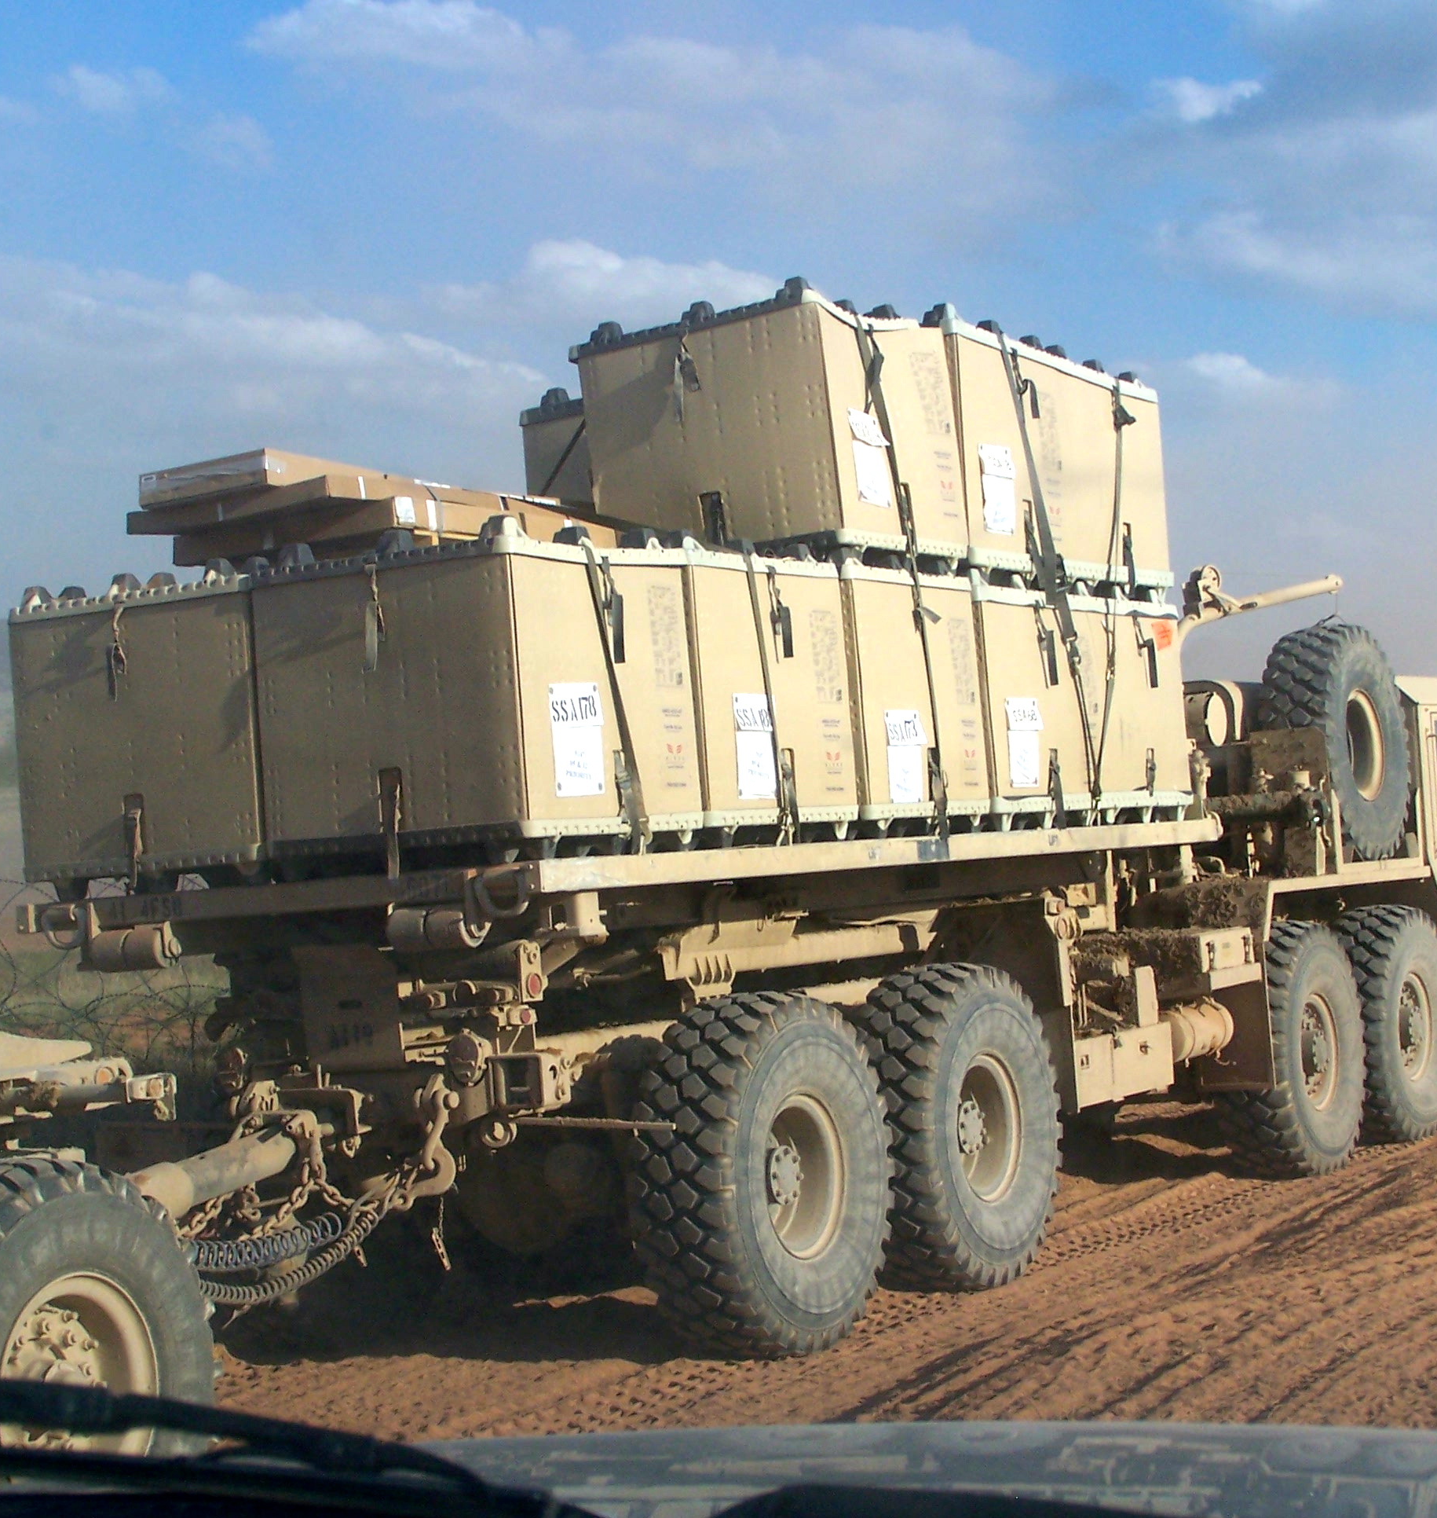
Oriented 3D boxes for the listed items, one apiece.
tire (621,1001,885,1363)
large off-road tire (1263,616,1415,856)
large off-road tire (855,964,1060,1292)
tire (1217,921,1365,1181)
[{"bbox_3d":[0.170,1.471,12.141,0.440,1.300,1.310,-3,-1,28],"label":"tire"},{"bbox_3d":[3.247,-0.059,18.133,0.440,1.310,1.310,-7,-3,30],"label":"large off-road tire"},{"bbox_3d":[0.924,1.451,13.532,0.440,1.300,1.310,-3,-1,28],"label":"large off-road tire"},{"bbox_3d":[2.808,1.447,17.008,0.440,1.300,1.310,-3,-1,28],"label":"tire"}]

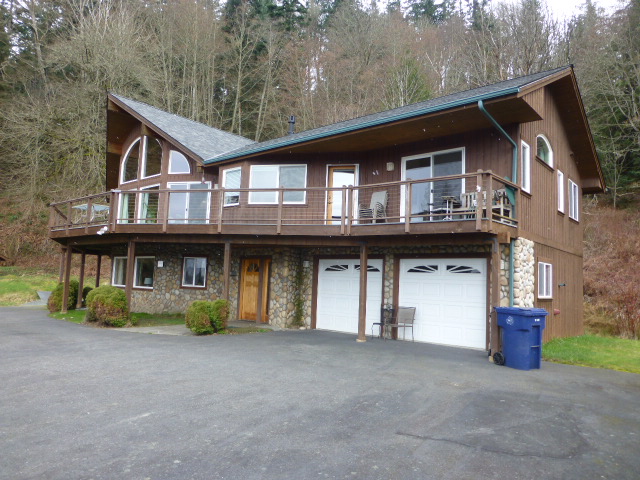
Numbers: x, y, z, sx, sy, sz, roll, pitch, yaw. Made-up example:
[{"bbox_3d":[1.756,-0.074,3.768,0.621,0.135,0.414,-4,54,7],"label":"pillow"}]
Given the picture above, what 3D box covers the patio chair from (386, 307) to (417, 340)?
[{"bbox_3d":[2.108,2.221,11.642,0.600,0.910,0.660,-2,-6,40],"label":"patio chair"}]

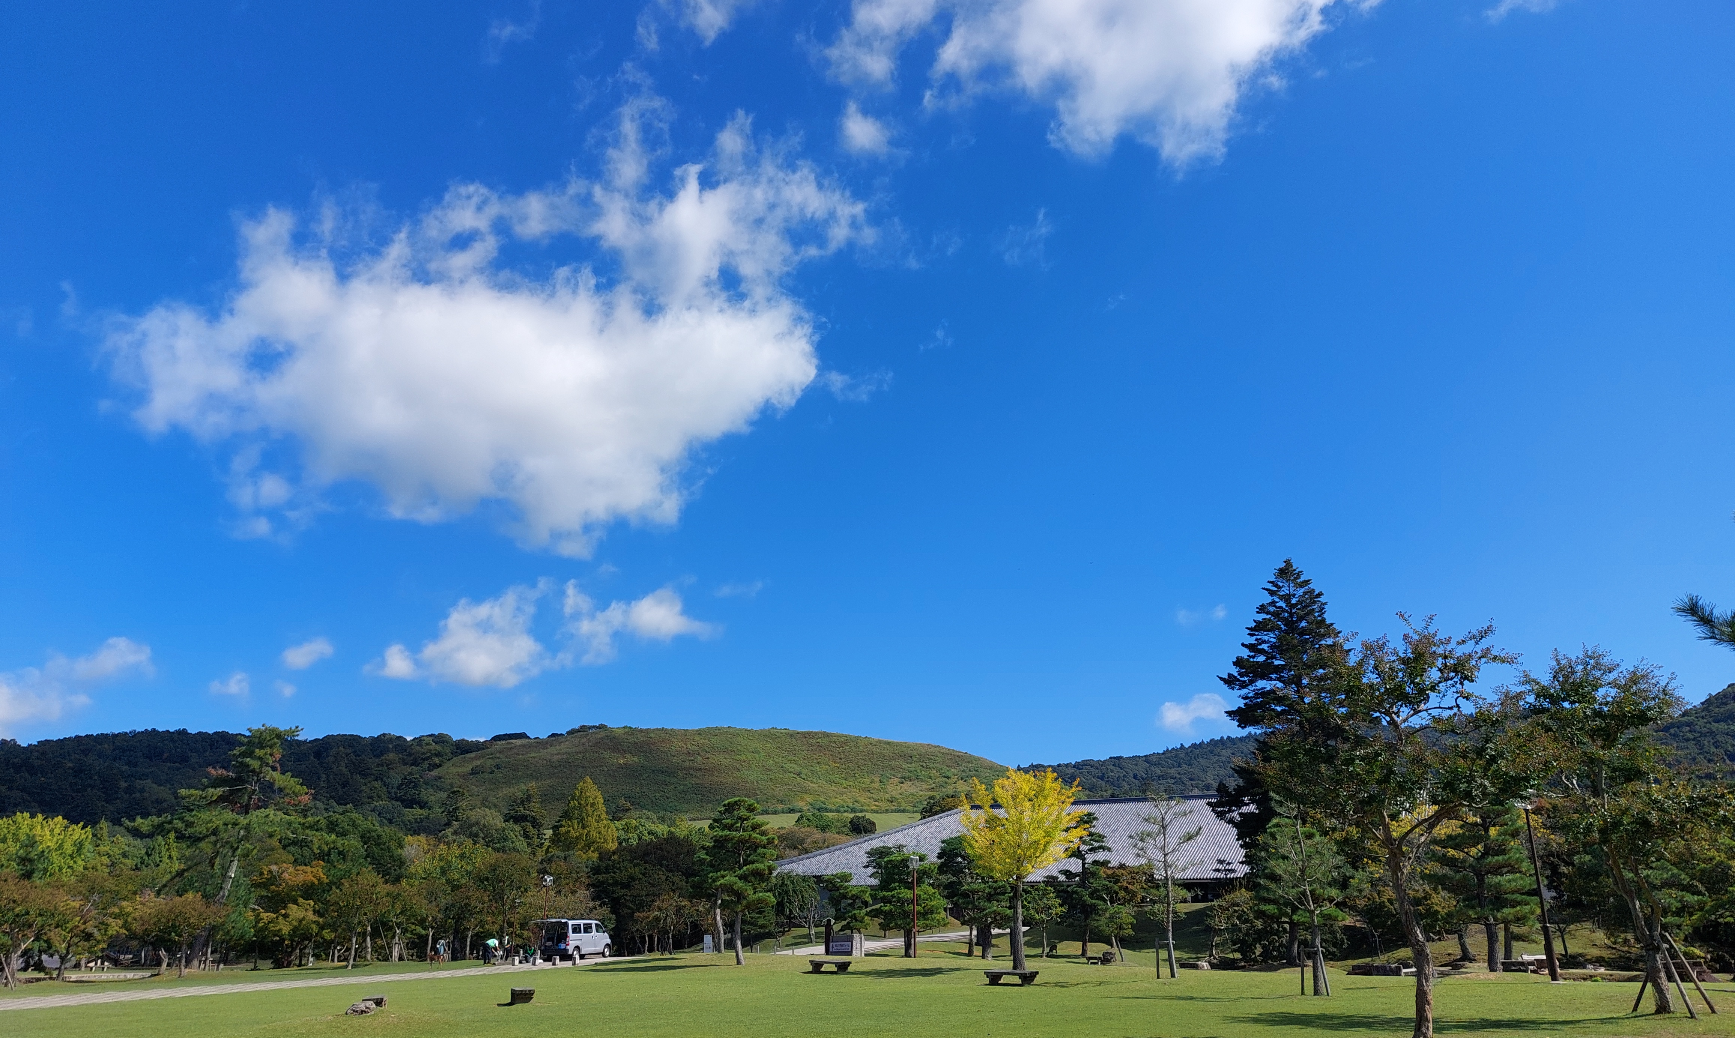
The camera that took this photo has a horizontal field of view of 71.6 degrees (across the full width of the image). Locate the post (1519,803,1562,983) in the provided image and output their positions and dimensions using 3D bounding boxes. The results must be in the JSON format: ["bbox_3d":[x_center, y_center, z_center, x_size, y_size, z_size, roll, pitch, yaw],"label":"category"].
[{"bbox_3d":[19.527,10.785,34.904,0.500,4.981,0.500,0,-19,0],"label":"post"}]

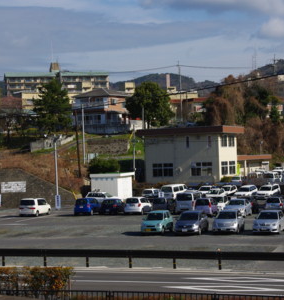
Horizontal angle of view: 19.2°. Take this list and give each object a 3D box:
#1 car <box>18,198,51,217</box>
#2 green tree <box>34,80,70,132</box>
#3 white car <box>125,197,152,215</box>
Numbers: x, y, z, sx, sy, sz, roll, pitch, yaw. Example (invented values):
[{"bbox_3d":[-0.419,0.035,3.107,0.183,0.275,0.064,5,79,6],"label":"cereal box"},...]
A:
[{"bbox_3d":[-10.679,5.722,84.219,1.695,1.770,4.630,-2,-1,12],"label":"car"},{"bbox_3d":[-15.951,-7.796,150.081,6.200,9.800,6.200,-2,-1,0],"label":"green tree"},{"bbox_3d":[-0.446,5.567,83.317,1.690,1.600,3.950,-2,-1,14],"label":"white car"}]

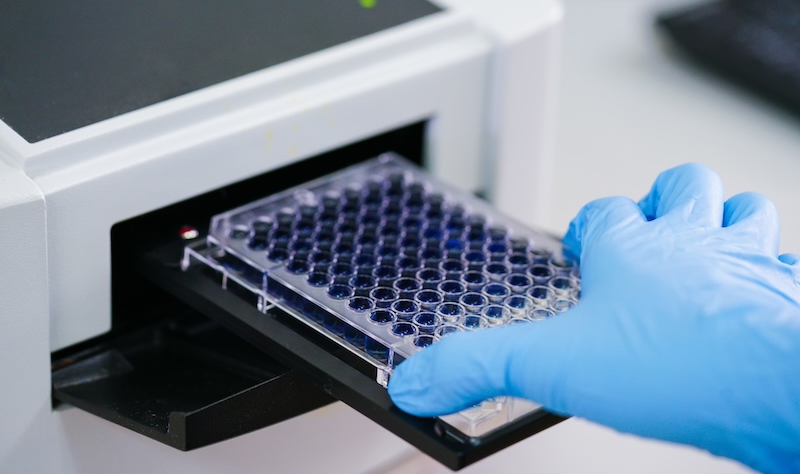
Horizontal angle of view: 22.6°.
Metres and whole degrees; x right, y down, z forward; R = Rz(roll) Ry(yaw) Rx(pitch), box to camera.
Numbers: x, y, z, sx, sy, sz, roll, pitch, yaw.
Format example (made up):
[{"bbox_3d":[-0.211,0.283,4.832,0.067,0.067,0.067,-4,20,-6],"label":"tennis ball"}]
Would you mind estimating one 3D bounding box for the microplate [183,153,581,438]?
[{"bbox_3d":[0.009,0.015,0.586,0.086,0.014,0.128,-21,36,-37],"label":"microplate"}]

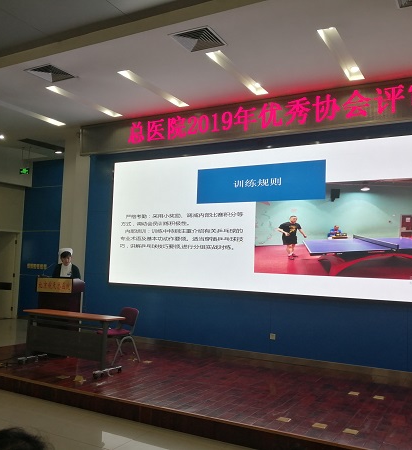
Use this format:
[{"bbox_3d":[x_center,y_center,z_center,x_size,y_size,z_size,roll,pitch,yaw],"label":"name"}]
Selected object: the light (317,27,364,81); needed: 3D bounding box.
[{"bbox_3d":[1.737,-2.120,5.662,0.200,0.080,1.650,0,-4,28],"label":"light"}]

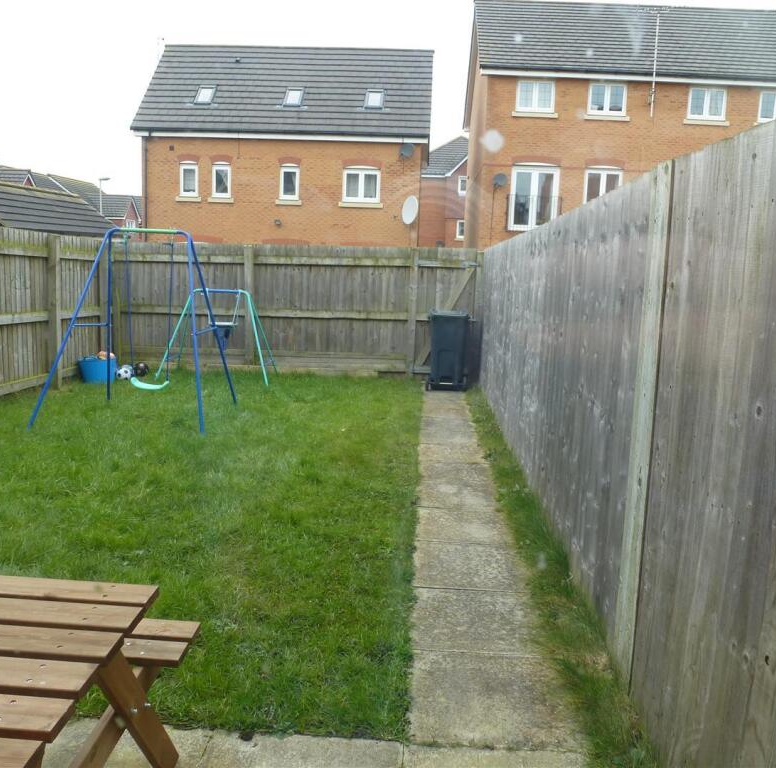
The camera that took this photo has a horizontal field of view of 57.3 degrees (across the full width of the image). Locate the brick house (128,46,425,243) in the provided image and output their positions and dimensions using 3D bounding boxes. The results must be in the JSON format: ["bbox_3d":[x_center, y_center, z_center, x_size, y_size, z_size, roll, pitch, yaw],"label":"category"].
[{"bbox_3d":[-3.404,-7.462,26.245,9.750,9.430,6.340,2,9,3],"label":"brick house"}]

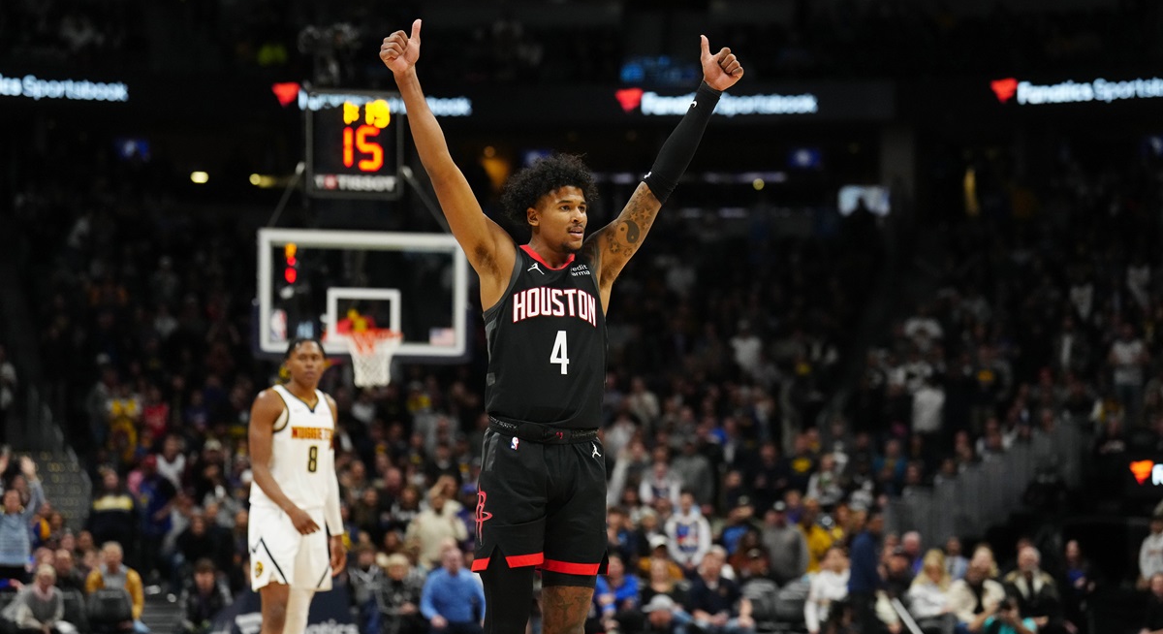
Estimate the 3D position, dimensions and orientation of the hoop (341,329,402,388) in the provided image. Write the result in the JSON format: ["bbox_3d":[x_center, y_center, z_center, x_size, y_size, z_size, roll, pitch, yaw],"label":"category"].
[{"bbox_3d":[-1.806,0.355,29.200,0.500,0.500,0.550,0,-5,0],"label":"hoop"}]

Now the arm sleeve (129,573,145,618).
[{"bbox_3d":[-4.438,2.786,33.800,0.150,0.460,0.210,1,-5,-12],"label":"arm sleeve"}]

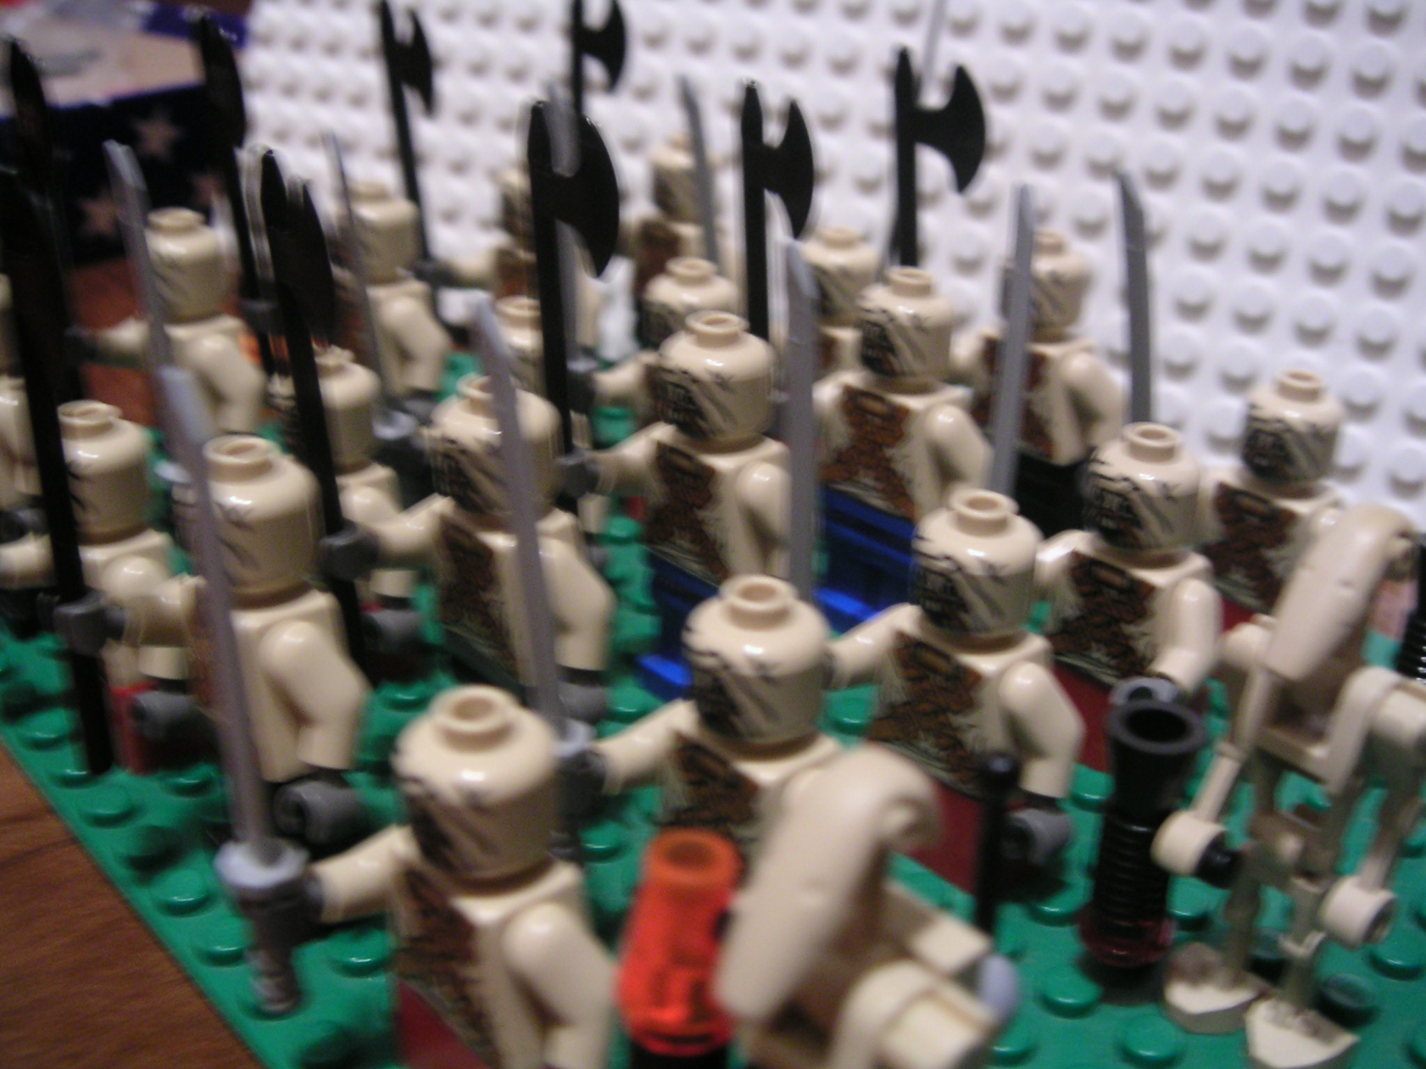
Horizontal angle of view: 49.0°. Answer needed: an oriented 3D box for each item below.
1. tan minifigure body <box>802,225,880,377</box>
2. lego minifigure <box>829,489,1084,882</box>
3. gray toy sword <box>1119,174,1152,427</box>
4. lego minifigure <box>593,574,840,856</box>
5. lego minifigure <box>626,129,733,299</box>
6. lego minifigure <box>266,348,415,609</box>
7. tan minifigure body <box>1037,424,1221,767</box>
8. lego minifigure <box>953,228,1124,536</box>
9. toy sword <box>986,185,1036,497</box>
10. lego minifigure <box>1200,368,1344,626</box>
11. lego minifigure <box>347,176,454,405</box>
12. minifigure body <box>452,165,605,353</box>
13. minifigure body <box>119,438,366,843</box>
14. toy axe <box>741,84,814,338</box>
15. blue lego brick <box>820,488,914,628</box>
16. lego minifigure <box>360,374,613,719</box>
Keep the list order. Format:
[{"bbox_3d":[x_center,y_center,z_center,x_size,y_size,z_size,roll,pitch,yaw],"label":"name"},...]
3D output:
[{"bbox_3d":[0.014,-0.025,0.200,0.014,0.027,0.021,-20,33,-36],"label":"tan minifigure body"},{"bbox_3d":[0.019,0.013,0.130,0.017,0.032,0.022,-20,33,-36],"label":"lego minifigure"},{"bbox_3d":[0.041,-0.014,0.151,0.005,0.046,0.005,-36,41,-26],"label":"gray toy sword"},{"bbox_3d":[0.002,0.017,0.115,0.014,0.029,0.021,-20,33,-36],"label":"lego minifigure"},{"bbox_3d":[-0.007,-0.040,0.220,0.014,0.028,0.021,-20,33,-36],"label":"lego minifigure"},{"bbox_3d":[-0.040,-0.002,0.158,0.017,0.031,0.022,-20,33,-36],"label":"lego minifigure"},{"bbox_3d":[0.036,0.007,0.144,0.017,0.033,0.022,-20,33,-36],"label":"tan minifigure body"},{"bbox_3d":[0.034,-0.014,0.179,0.017,0.040,0.022,-20,33,-36],"label":"lego minifigure"},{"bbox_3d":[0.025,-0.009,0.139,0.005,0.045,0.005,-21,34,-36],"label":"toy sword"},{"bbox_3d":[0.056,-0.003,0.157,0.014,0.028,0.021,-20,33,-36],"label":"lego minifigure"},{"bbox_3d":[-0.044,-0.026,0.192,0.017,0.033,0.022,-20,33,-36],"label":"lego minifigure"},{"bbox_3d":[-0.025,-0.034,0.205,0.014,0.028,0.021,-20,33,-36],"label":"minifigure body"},{"bbox_3d":[-0.037,0.010,0.120,0.017,0.035,0.022,-20,33,-36],"label":"minifigure body"},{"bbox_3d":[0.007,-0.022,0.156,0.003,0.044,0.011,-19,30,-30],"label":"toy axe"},{"bbox_3d":[0.018,0.003,0.171,0.010,0.016,0.016,-20,33,-36],"label":"blue lego brick"},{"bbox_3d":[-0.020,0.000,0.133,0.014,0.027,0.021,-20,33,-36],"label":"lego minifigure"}]

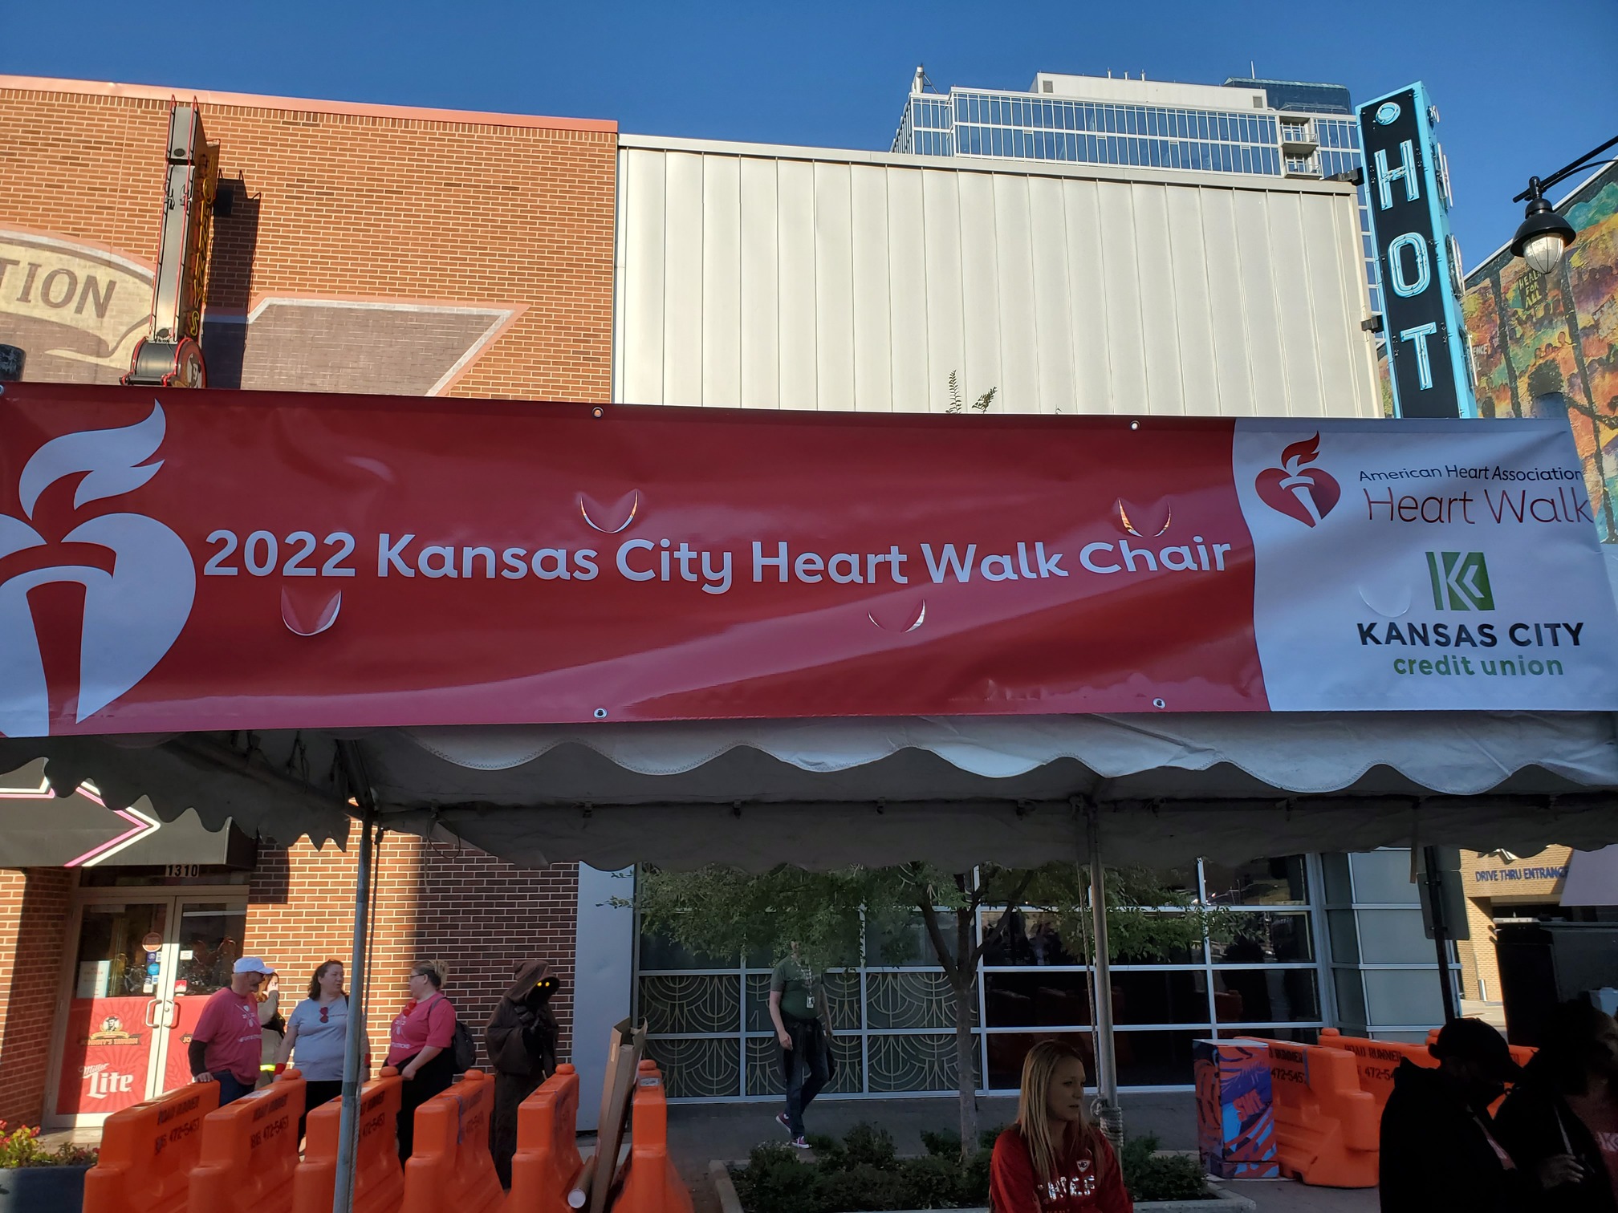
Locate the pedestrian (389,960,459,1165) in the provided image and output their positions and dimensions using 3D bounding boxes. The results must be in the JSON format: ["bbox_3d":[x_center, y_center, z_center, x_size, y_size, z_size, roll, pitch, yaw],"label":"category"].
[{"bbox_3d":[-2.810,3.421,8.751,0.510,1.686,0.400,-13,-18,42],"label":"pedestrian"}]

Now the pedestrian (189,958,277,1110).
[{"bbox_3d":[-4.120,3.380,8.609,0.400,1.721,0.520,-4,-14,15],"label":"pedestrian"}]

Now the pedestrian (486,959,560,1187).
[{"bbox_3d":[-2.154,3.510,9.088,0.440,1.659,0.570,-9,-16,31],"label":"pedestrian"}]

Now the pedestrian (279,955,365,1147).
[{"bbox_3d":[-3.516,3.412,8.703,0.620,1.694,0.380,5,-15,-23],"label":"pedestrian"}]

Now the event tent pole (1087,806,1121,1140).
[{"bbox_3d":[1.199,2.044,4.825,0.060,2.480,0.060,0,-13,0],"label":"event tent pole"}]

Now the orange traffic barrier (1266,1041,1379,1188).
[{"bbox_3d":[3.800,3.983,9.790,0.560,0.990,1.580,5,-14,-20],"label":"orange traffic barrier"}]

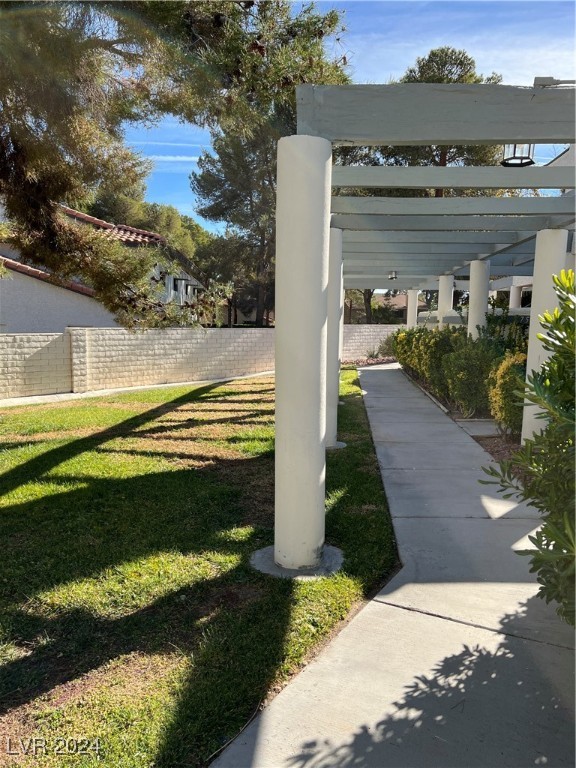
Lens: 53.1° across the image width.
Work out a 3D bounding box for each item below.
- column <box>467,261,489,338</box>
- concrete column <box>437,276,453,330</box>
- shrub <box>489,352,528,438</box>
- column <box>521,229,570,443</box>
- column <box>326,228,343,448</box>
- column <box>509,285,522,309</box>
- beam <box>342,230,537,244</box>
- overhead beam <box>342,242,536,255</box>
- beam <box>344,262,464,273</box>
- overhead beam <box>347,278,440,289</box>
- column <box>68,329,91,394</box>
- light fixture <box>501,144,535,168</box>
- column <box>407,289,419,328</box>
[{"bbox_3d":[3.589,-0.895,10.900,0.359,2.778,0.359,2,6,6],"label":"column"},{"bbox_3d":[3.616,-1.246,13.286,0.310,2.450,0.310,1,7,1],"label":"concrete column"},{"bbox_3d":[2.868,0.114,7.372,0.580,1.080,0.580,1,7,1],"label":"shrub"},{"bbox_3d":[3.233,-0.493,7.246,0.359,2.778,0.359,2,6,6],"label":"column"},{"bbox_3d":[0.496,-0.568,7.519,0.359,2.778,0.359,2,6,6],"label":"column"},{"bbox_3d":[6.810,-1.690,17.440,0.310,2.450,0.310,1,7,1],"label":"column"},{"bbox_3d":[1.935,-2.124,8.422,2.550,0.170,0.110,1,6,4],"label":"beam"},{"bbox_3d":[2.293,-2.043,8.727,3.170,0.150,0.100,1,7,1],"label":"overhead beam"},{"bbox_3d":[2.366,-2.585,12.622,2.550,0.170,0.110,1,6,4],"label":"beam"},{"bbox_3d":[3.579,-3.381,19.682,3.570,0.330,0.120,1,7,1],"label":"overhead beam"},{"bbox_3d":[-5.073,-0.595,14.000,0.420,1.620,0.420,6,8,40],"label":"column"},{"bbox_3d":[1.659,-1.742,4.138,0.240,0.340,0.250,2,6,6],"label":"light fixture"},{"bbox_3d":[4.289,-2.004,19.934,0.310,2.450,0.310,1,7,1],"label":"column"}]

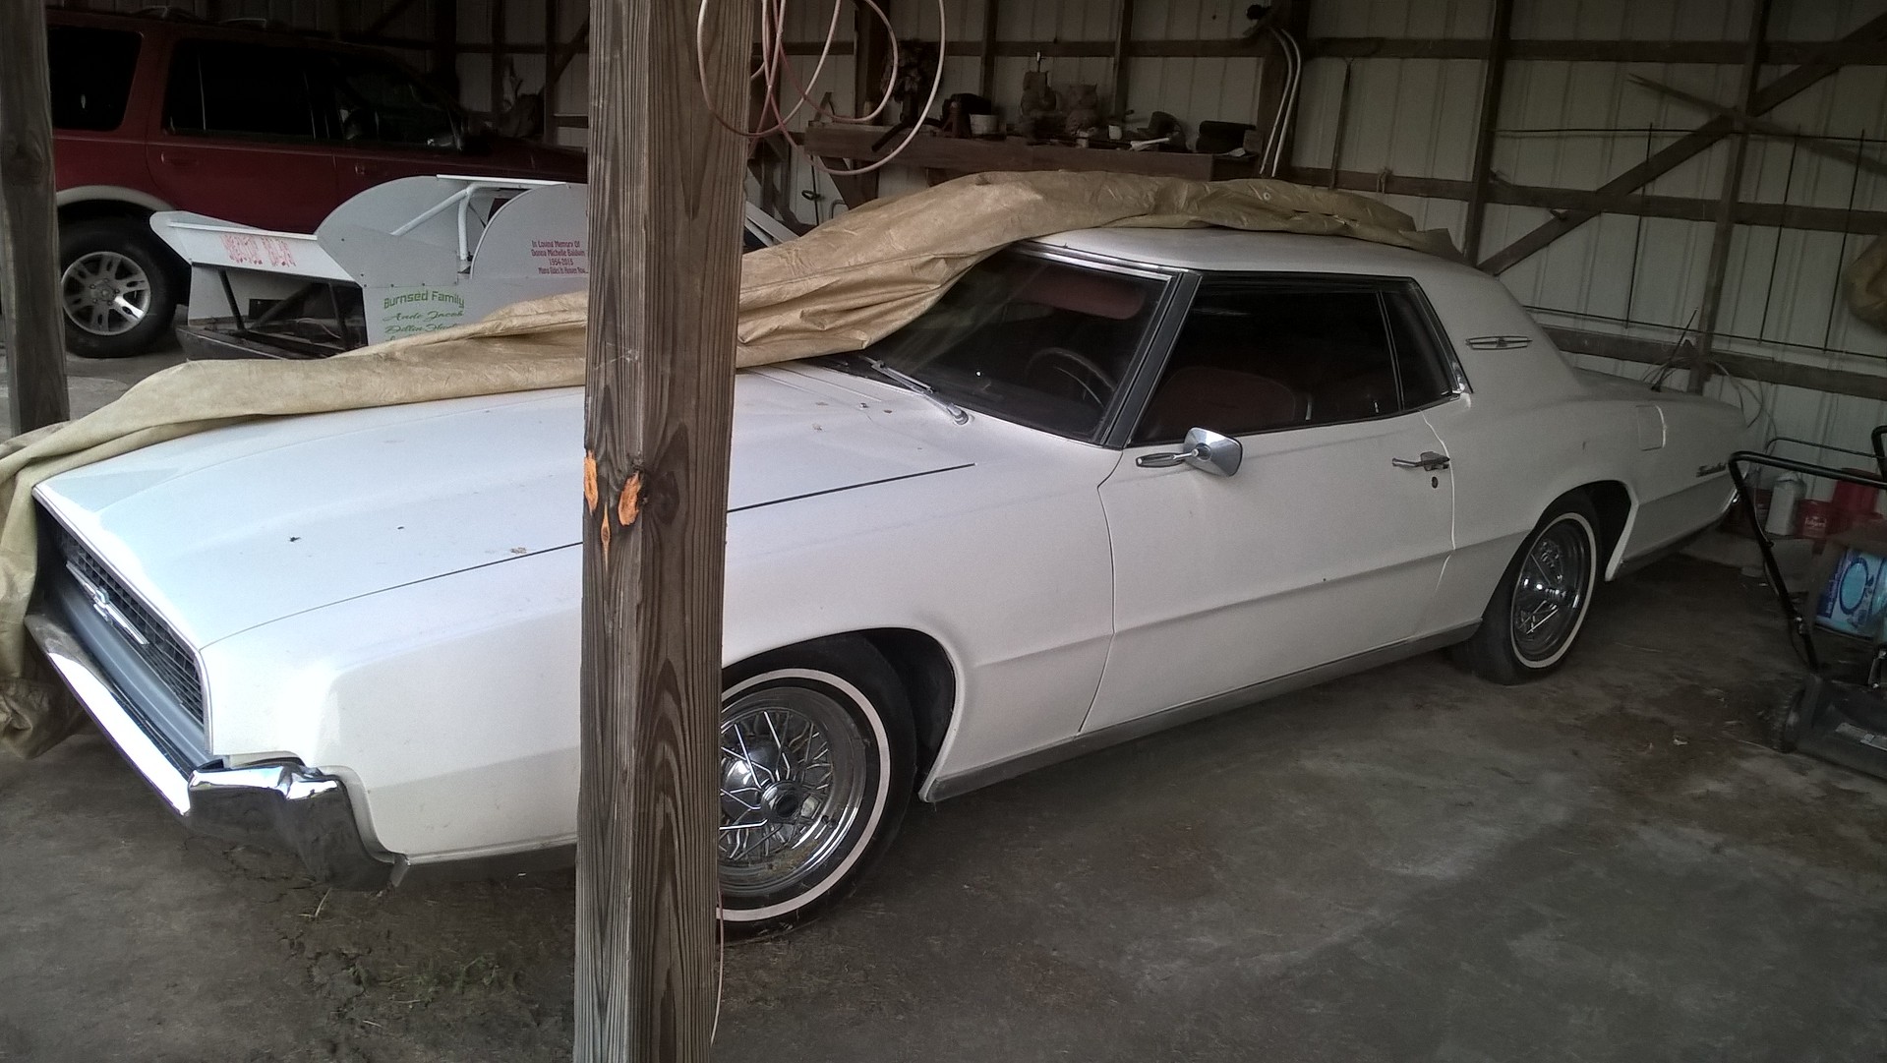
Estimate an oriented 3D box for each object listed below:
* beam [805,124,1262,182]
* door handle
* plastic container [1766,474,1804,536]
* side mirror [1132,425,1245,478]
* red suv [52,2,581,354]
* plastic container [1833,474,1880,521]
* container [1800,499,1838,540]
[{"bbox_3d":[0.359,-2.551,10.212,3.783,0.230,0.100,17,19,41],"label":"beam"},{"bbox_3d":[1.218,-0.180,3.811,0.220,0.040,0.048,-8,19,-40],"label":"door handle"},{"bbox_3d":[4.019,-0.137,7.150,0.130,0.290,0.110,17,18,41],"label":"plastic container"},{"bbox_3d":[0.521,-0.160,3.133,0.185,0.092,0.160,-8,19,-40],"label":"side mirror"},{"bbox_3d":[-4.380,-2.330,9.990,5.200,1.930,2.000,-9,20,-42],"label":"red suv"},{"bbox_3d":[4.417,-0.178,7.250,0.175,0.220,0.165,17,18,41],"label":"plastic container"},{"bbox_3d":[4.149,-0.053,7.150,0.138,0.160,0.138,12,16,29],"label":"container"}]

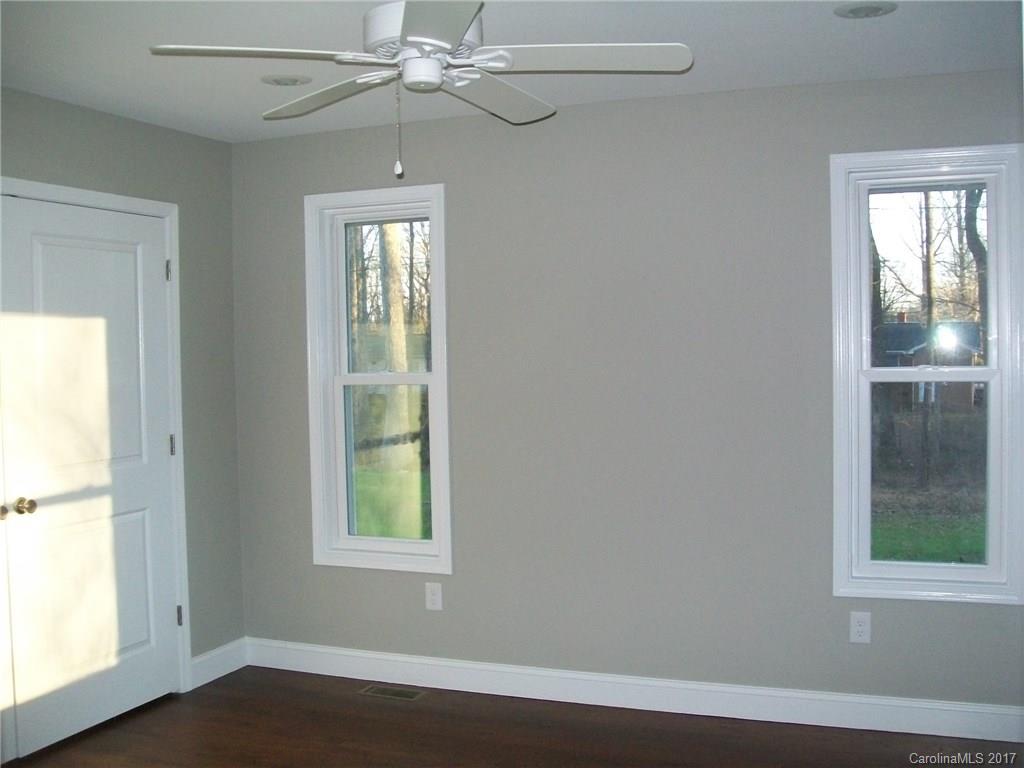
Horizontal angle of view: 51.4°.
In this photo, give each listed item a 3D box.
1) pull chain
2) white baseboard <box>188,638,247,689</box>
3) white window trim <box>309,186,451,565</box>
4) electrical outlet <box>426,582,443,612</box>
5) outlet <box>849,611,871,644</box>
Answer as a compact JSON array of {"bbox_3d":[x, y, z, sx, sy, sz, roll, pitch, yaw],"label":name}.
[{"bbox_3d":[-0.271,-0.620,2.555,0.018,0.240,0.018,-1,2,0],"label":"pull chain"},{"bbox_3d":[-1.316,1.256,4.807,0.016,0.135,0.419,0,2,21],"label":"white baseboard"},{"bbox_3d":[-0.577,-0.015,4.714,0.691,1.670,0.100,0,2,21],"label":"white window trim"},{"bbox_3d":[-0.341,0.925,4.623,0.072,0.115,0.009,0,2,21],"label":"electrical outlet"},{"bbox_3d":[1.305,0.913,3.983,0.072,0.115,0.009,0,2,21],"label":"outlet"}]

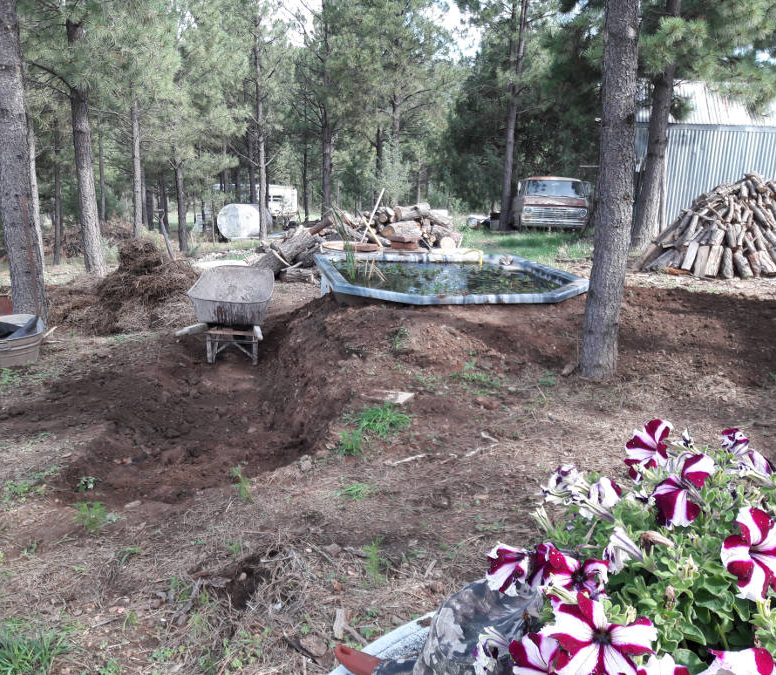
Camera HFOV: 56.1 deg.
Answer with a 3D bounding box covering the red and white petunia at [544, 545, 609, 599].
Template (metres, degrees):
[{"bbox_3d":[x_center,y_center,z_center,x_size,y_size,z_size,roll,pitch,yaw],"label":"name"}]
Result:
[{"bbox_3d":[0.157,0.197,0.610,0.056,0.048,0.040,3,-18,9],"label":"red and white petunia"}]

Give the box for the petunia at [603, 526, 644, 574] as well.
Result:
[{"bbox_3d":[0.205,0.185,0.632,0.038,0.042,0.038,2,11,-19],"label":"petunia"}]

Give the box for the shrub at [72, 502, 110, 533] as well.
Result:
[{"bbox_3d":[-1.315,0.789,3.209,0.135,0.115,0.135,1,12,0],"label":"shrub"}]

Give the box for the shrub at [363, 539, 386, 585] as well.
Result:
[{"bbox_3d":[-0.047,0.870,2.819,0.080,0.165,0.080,1,12,0],"label":"shrub"}]

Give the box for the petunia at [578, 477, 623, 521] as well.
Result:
[{"bbox_3d":[0.214,0.162,0.732,0.040,0.040,0.038,10,5,36],"label":"petunia"}]

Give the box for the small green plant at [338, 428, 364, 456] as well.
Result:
[{"bbox_3d":[-0.207,0.594,4.141,0.135,0.140,0.135,1,12,0],"label":"small green plant"}]

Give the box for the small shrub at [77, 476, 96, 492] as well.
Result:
[{"bbox_3d":[-1.530,0.745,3.689,0.090,0.070,0.090,1,12,0],"label":"small shrub"}]

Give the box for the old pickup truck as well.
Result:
[{"bbox_3d":[5.438,-4.440,24.262,2.000,1.750,5.100,3,12,10],"label":"old pickup truck"}]

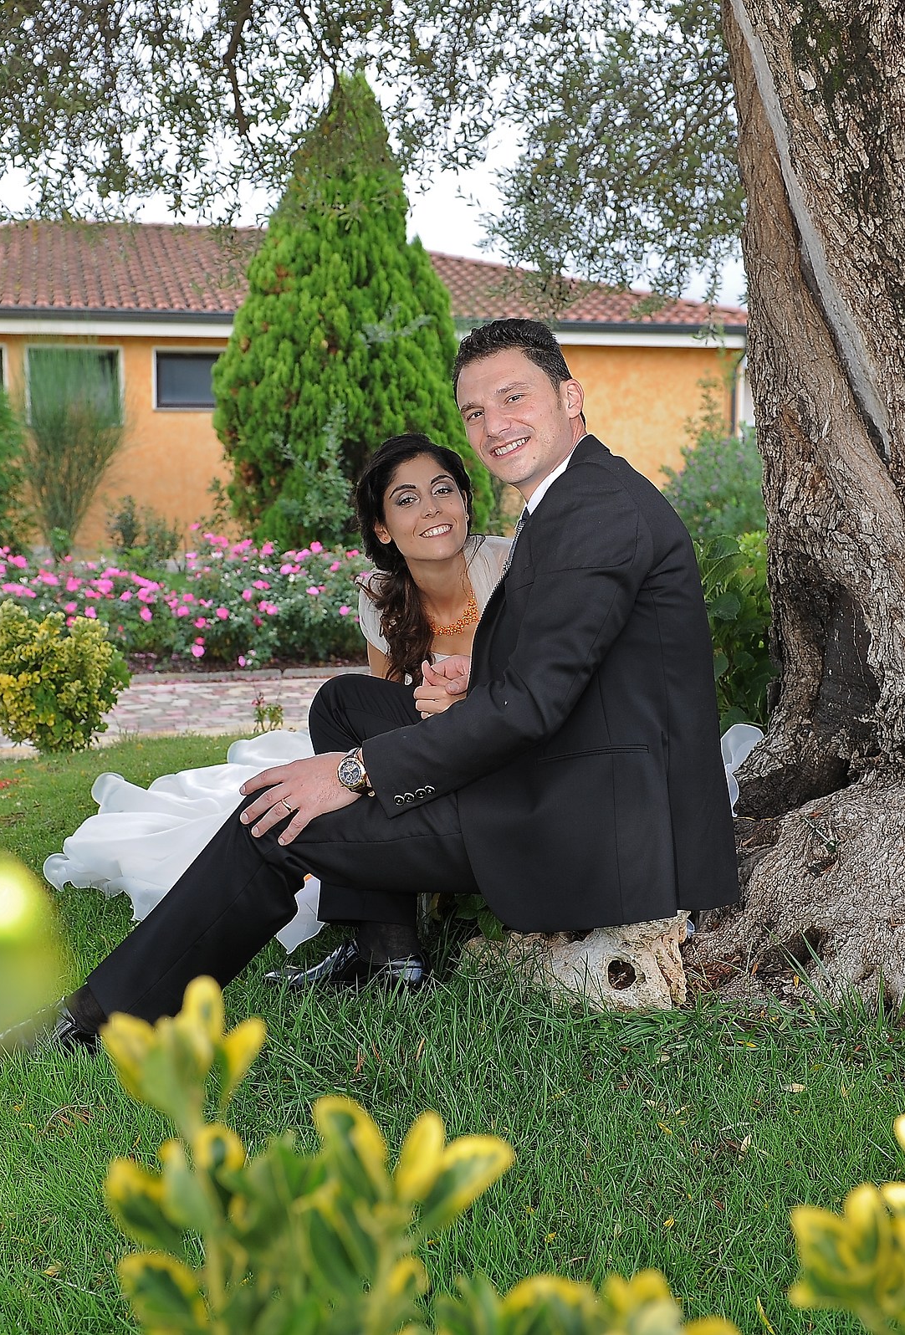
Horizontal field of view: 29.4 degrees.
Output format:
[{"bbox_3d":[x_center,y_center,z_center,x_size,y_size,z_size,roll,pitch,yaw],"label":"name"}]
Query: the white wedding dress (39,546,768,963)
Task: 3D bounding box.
[{"bbox_3d":[-0.090,0.101,2.870,1.120,0.630,0.800,4,7,35],"label":"white wedding dress"}]

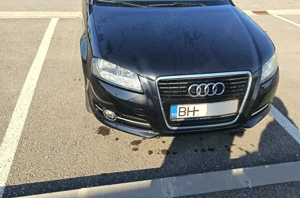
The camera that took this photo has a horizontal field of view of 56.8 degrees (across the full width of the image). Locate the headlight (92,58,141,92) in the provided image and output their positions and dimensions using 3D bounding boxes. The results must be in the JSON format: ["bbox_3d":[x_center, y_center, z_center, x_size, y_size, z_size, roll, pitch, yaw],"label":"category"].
[{"bbox_3d":[-0.235,-0.165,2.026,0.350,0.175,0.380,1,32,-3],"label":"headlight"}]

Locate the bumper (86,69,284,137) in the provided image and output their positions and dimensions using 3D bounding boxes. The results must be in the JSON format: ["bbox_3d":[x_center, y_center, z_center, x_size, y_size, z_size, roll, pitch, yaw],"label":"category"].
[{"bbox_3d":[0.360,-0.035,2.229,1.740,0.500,0.530,-4,32,-11],"label":"bumper"}]

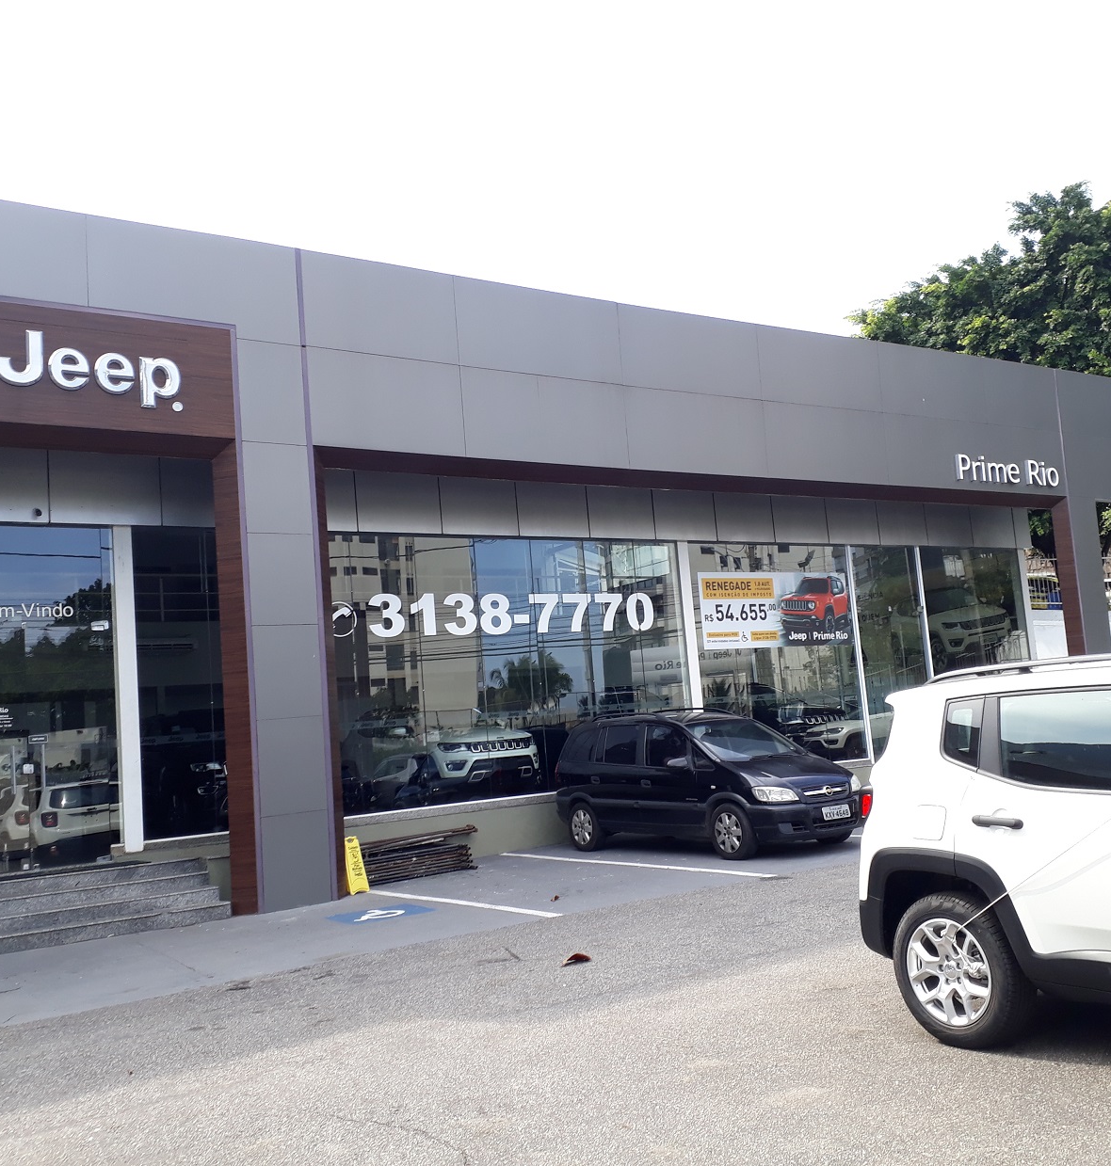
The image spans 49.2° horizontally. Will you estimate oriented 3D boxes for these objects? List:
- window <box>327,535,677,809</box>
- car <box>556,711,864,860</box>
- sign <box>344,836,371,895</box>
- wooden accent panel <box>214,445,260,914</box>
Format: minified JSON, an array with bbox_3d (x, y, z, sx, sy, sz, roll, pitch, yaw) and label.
[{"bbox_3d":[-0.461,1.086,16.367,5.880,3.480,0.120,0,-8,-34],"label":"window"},{"bbox_3d":[1.760,2.368,14.684,1.760,1.660,4.320,0,-8,-36],"label":"car"},{"bbox_3d":[-2.165,3.038,13.075,0.200,0.610,0.280,-9,-8,33],"label":"sign"},{"bbox_3d":[-3.294,0.917,12.403,0.220,4.830,0.200,0,-8,-34],"label":"wooden accent panel"}]

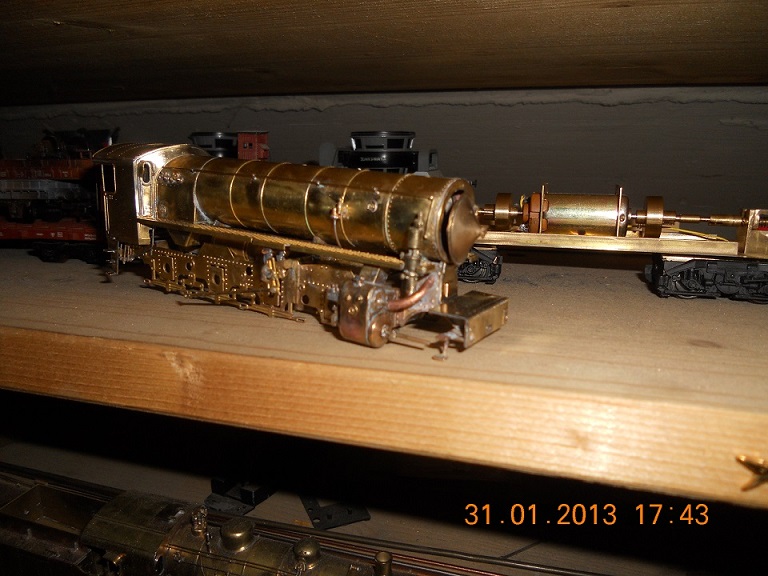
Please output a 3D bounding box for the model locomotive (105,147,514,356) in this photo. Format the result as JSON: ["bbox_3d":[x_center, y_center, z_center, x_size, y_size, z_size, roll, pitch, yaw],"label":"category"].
[{"bbox_3d":[-0.032,-0.019,0.191,0.145,0.048,0.035,11,17,31],"label":"model locomotive"}]

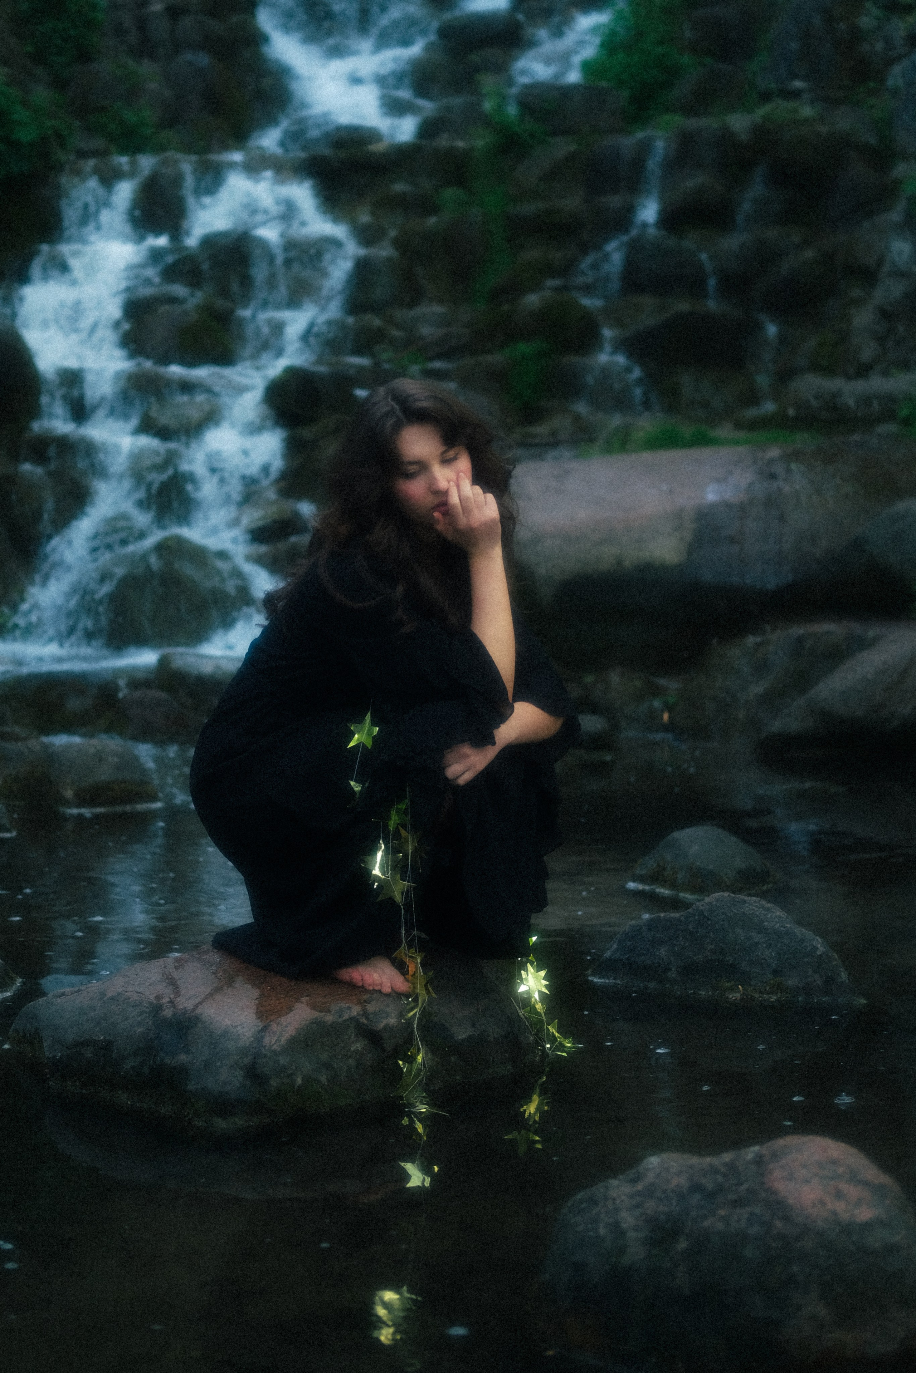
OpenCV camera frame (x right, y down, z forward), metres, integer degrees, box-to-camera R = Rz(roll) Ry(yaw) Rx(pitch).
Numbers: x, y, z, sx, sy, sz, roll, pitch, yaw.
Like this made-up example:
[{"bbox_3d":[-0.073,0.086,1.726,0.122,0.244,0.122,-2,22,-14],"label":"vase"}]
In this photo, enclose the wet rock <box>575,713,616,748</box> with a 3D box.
[{"bbox_3d":[0.398,0.132,6.000,0.160,0.100,0.140,0,7,0],"label":"wet rock"}]

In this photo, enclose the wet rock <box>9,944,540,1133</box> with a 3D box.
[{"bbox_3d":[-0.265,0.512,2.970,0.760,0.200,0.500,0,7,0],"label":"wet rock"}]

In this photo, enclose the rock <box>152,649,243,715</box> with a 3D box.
[{"bbox_3d":[-0.745,-0.008,5.950,0.300,0.180,0.250,0,7,0],"label":"rock"}]

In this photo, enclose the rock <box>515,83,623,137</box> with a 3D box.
[{"bbox_3d":[0.538,-2.796,9.800,0.530,0.250,0.400,0,7,0],"label":"rock"}]

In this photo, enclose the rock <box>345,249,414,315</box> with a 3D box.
[{"bbox_3d":[-0.318,-1.643,8.200,0.280,0.260,0.270,0,7,0],"label":"rock"}]

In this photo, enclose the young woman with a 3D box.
[{"bbox_3d":[-0.112,-0.012,3.050,0.540,0.890,0.440,6,9,40],"label":"young woman"}]

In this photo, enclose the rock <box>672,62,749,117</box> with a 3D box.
[{"bbox_3d":[1.242,-2.949,10.000,0.390,0.270,0.360,0,7,0],"label":"rock"}]

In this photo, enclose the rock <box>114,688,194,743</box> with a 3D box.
[{"bbox_3d":[-0.853,0.086,5.700,0.220,0.150,0.200,0,7,0],"label":"rock"}]

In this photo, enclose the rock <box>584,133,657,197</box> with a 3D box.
[{"bbox_3d":[0.736,-2.358,9.150,0.330,0.290,0.320,0,7,0],"label":"rock"}]

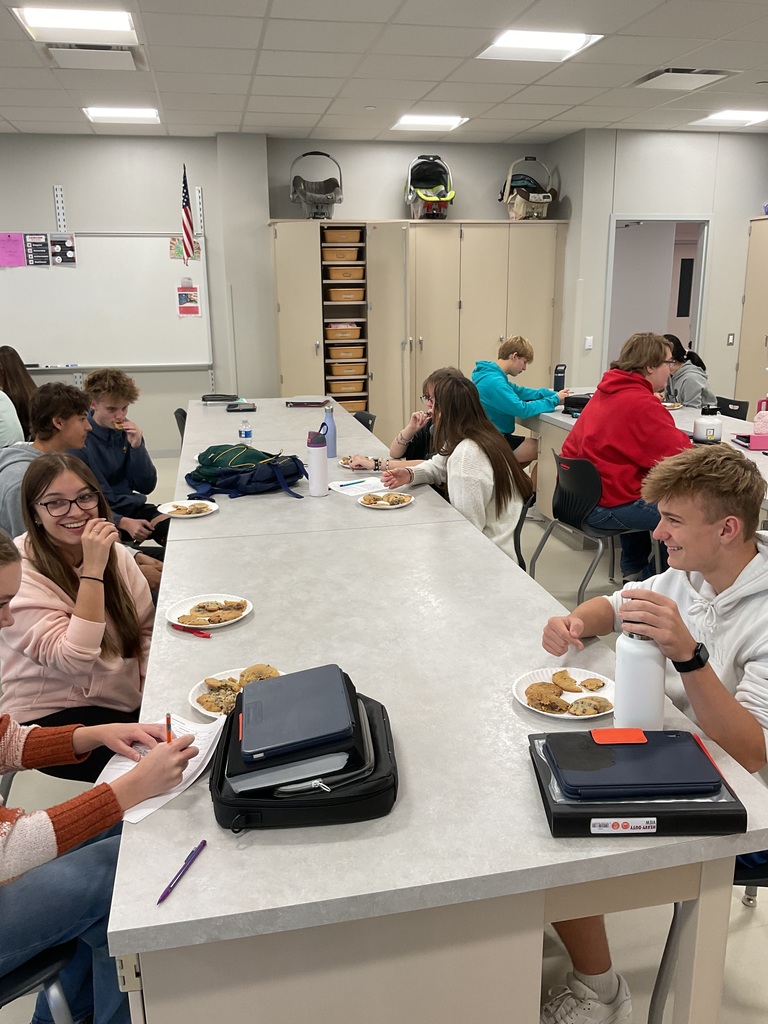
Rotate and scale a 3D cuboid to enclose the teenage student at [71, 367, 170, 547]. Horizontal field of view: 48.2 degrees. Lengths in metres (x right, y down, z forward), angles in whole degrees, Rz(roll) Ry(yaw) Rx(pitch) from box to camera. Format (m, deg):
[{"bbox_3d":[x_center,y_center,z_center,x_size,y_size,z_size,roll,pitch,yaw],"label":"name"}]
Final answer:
[{"bbox_3d":[-1.056,0.005,3.738,0.730,1.260,0.490,6,16,22],"label":"teenage student"}]

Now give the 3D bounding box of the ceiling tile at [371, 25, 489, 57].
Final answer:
[{"bbox_3d":[0.259,-2.583,4.707,0.605,0.020,0.605,-4,15,-11],"label":"ceiling tile"}]

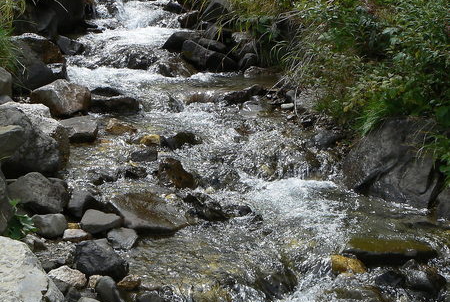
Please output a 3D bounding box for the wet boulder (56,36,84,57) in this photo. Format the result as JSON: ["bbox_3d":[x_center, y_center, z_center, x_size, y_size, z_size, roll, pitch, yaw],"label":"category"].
[{"bbox_3d":[-1.363,-0.918,10.400,0.260,0.180,0.210,0,12,0],"label":"wet boulder"}]

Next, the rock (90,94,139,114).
[{"bbox_3d":[-0.803,-0.339,8.600,0.350,0.140,0.250,0,12,0],"label":"rock"}]

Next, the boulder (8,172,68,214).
[{"bbox_3d":[-1.029,0.232,6.500,0.340,0.210,0.270,0,12,0],"label":"boulder"}]

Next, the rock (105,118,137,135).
[{"bbox_3d":[-0.789,-0.175,8.902,0.242,0.120,0.200,0,12,0],"label":"rock"}]

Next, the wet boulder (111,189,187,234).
[{"bbox_3d":[-0.386,0.305,6.000,0.350,0.151,0.280,-3,13,-15],"label":"wet boulder"}]

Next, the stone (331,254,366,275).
[{"bbox_3d":[0.665,0.621,6.352,0.194,0.110,0.165,0,12,0],"label":"stone"}]

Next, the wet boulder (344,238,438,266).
[{"bbox_3d":[0.768,0.477,5.501,0.401,0.107,0.201,0,12,0],"label":"wet boulder"}]

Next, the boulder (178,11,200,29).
[{"bbox_3d":[-0.355,-1.302,11.800,0.230,0.180,0.200,0,12,0],"label":"boulder"}]

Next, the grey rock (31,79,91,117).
[{"bbox_3d":[-1.214,-0.384,8.700,0.440,0.250,0.330,0,12,0],"label":"grey rock"}]

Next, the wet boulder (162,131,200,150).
[{"bbox_3d":[-0.284,-0.065,7.700,0.250,0.120,0.190,0,12,0],"label":"wet boulder"}]

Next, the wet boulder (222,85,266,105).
[{"bbox_3d":[0.126,-0.363,7.700,0.284,0.116,0.170,0,12,0],"label":"wet boulder"}]

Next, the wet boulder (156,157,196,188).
[{"bbox_3d":[-0.258,0.129,6.302,0.206,0.173,0.165,0,12,0],"label":"wet boulder"}]

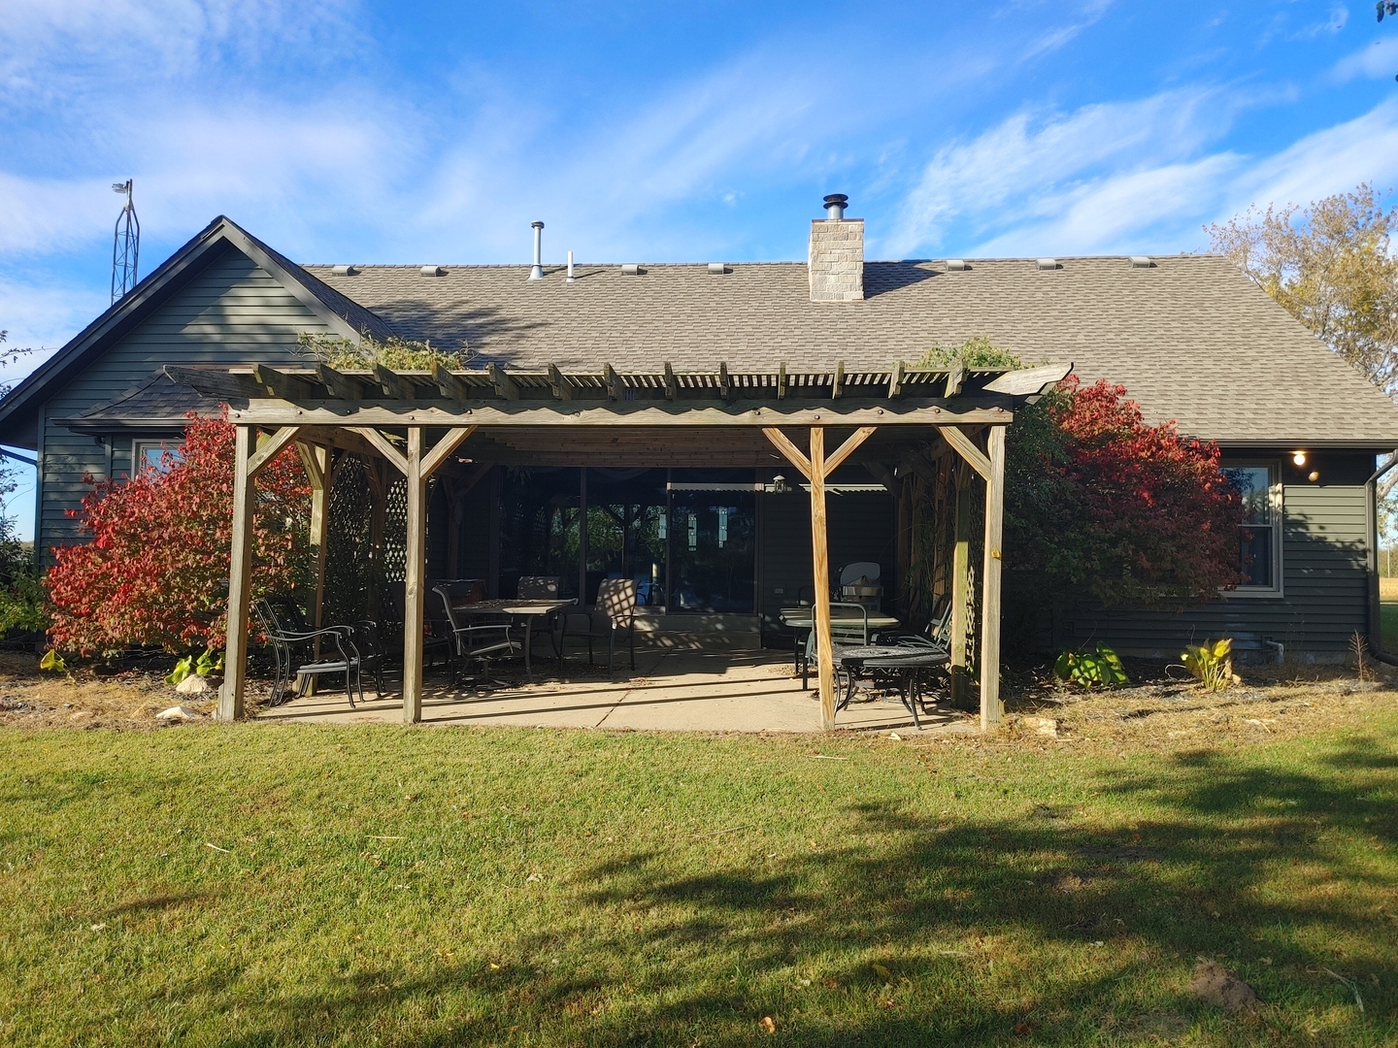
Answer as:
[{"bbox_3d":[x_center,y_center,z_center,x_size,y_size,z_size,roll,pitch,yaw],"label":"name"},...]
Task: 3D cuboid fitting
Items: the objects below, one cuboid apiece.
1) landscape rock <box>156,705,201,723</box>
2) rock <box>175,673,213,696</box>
[{"bbox_3d":[-4.171,1.525,8.410,0.320,0.120,0.240,1,-2,-26],"label":"landscape rock"},{"bbox_3d":[-4.809,1.527,10.000,0.320,0.185,0.250,1,-2,-26],"label":"rock"}]

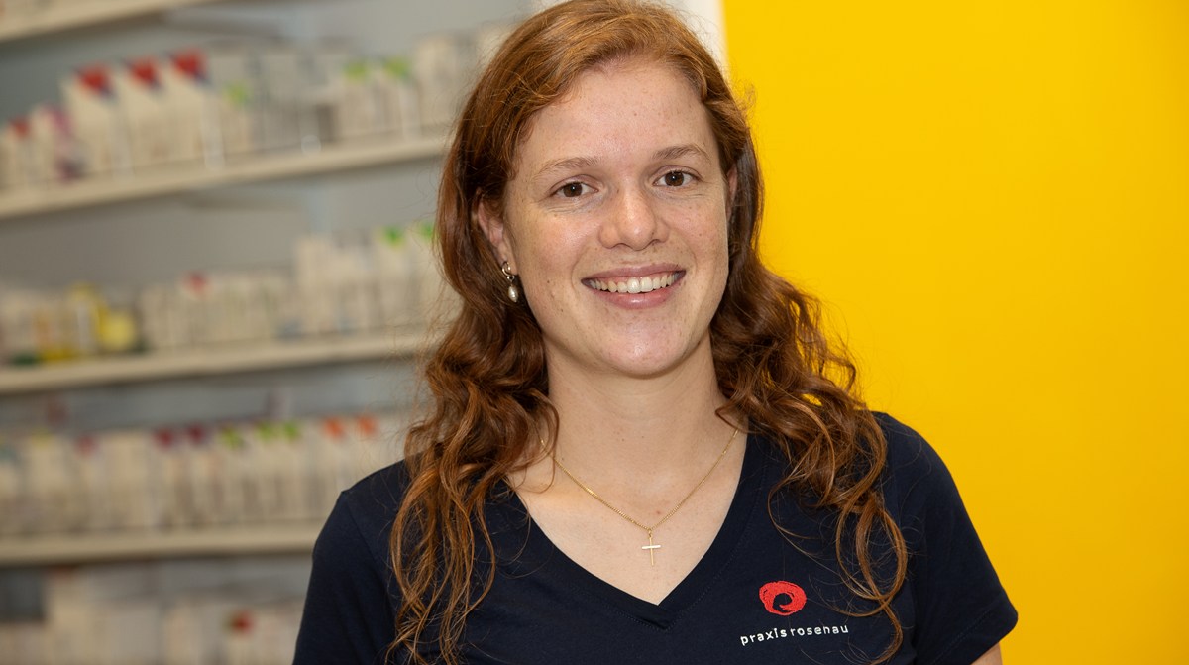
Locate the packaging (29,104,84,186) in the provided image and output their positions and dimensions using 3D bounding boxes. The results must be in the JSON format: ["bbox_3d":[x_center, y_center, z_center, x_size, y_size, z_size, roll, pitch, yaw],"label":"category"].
[{"bbox_3d":[-0.618,-0.222,4.734,0.075,0.087,0.045,-5,0,42],"label":"packaging"}]

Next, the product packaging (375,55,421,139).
[{"bbox_3d":[-0.200,-0.255,4.356,0.056,0.085,0.040,-5,0,42],"label":"product packaging"}]

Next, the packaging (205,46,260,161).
[{"bbox_3d":[-0.393,-0.258,4.531,0.070,0.120,0.045,-5,0,42],"label":"packaging"}]

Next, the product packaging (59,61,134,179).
[{"bbox_3d":[-0.564,-0.247,4.684,0.087,0.123,0.045,-5,0,42],"label":"product packaging"}]

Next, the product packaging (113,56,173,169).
[{"bbox_3d":[-0.503,-0.253,4.629,0.078,0.121,0.045,-5,0,42],"label":"product packaging"}]

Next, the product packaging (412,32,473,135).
[{"bbox_3d":[-0.149,-0.267,4.313,0.066,0.104,0.045,-5,0,42],"label":"product packaging"}]

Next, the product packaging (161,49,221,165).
[{"bbox_3d":[-0.443,-0.257,4.576,0.076,0.121,0.045,-5,0,42],"label":"product packaging"}]

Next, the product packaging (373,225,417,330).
[{"bbox_3d":[-0.204,-0.061,4.376,0.054,0.108,0.040,-5,0,42],"label":"product packaging"}]

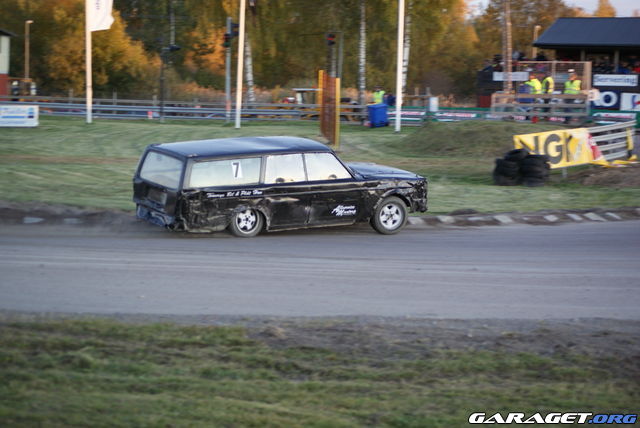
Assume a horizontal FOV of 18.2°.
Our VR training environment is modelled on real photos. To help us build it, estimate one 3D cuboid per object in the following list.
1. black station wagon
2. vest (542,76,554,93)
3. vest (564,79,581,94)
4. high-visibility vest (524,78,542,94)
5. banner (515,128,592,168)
[{"bbox_3d":[-0.585,-0.421,31.443,4.480,1.400,1.700,-2,7,-32],"label":"black station wagon"},{"bbox_3d":[7.338,-4.127,64.000,0.340,0.620,0.480,0,4,-18],"label":"vest"},{"bbox_3d":[8.109,-4.085,64.000,0.530,0.620,0.320,2,4,14],"label":"vest"},{"bbox_3d":[6.824,-4.059,63.700,0.380,0.620,0.520,-1,5,-25],"label":"high-visibility vest"},{"bbox_3d":[5.355,-1.482,46.000,0.080,0.830,3.700,4,5,36],"label":"banner"}]

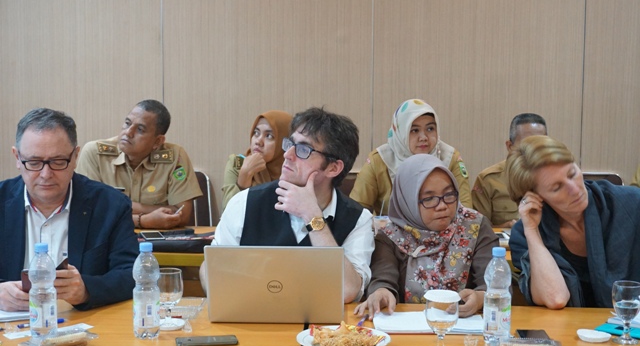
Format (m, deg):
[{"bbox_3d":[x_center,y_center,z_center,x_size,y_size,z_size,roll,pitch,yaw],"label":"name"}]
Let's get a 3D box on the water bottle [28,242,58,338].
[{"bbox_3d":[-0.687,0.291,2.672,0.068,0.233,0.068,0,7,0],"label":"water bottle"}]

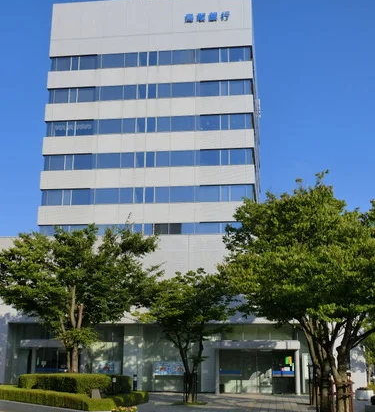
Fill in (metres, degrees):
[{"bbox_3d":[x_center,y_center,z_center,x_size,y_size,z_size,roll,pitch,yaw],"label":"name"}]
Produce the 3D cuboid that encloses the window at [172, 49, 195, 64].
[{"bbox_3d":[-0.364,-14.232,62.293,2.169,1.473,0.120,-1,-15,7],"label":"window"}]

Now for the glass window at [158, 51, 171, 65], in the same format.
[{"bbox_3d":[-2.175,-14.299,62.819,1.275,1.536,0.150,-1,-14,7],"label":"glass window"}]

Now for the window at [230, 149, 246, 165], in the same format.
[{"bbox_3d":[4.920,-4.715,63.198,1.466,1.673,0.100,-1,-15,8],"label":"window"}]

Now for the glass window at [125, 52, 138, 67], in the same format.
[{"bbox_3d":[-5.480,-14.252,63.395,1.214,1.532,0.150,-1,-14,8],"label":"glass window"}]

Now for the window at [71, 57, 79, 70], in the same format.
[{"bbox_3d":[-11.048,-14.045,63.976,0.764,1.510,0.150,-1,-14,7],"label":"window"}]

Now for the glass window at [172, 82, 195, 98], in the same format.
[{"bbox_3d":[-0.392,-11.045,61.887,2.246,1.532,0.150,-1,-14,8],"label":"glass window"}]

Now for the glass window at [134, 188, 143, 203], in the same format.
[{"bbox_3d":[-4.501,-0.924,60.700,0.800,1.490,0.120,-1,-14,7],"label":"glass window"}]

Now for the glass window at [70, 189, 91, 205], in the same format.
[{"bbox_3d":[-9.929,-0.828,60.459,1.777,1.465,0.150,-1,-14,7],"label":"glass window"}]

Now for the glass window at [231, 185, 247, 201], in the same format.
[{"bbox_3d":[4.615,-1.077,58.362,1.434,1.472,0.120,-1,-15,7],"label":"glass window"}]

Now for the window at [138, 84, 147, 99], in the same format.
[{"bbox_3d":[-4.236,-10.698,60.734,0.778,1.401,0.150,-1,-15,8],"label":"window"}]

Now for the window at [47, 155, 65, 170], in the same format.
[{"bbox_3d":[-12.570,-4.136,62.520,1.659,1.553,0.120,-1,-15,7],"label":"window"}]

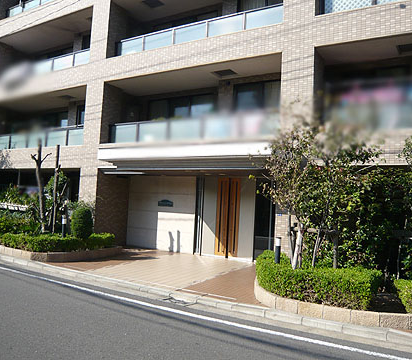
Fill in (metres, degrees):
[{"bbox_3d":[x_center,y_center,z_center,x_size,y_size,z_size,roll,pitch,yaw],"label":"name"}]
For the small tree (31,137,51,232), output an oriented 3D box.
[{"bbox_3d":[-4.798,0.222,11.229,0.500,2.850,0.450,4,-4,-23],"label":"small tree"}]

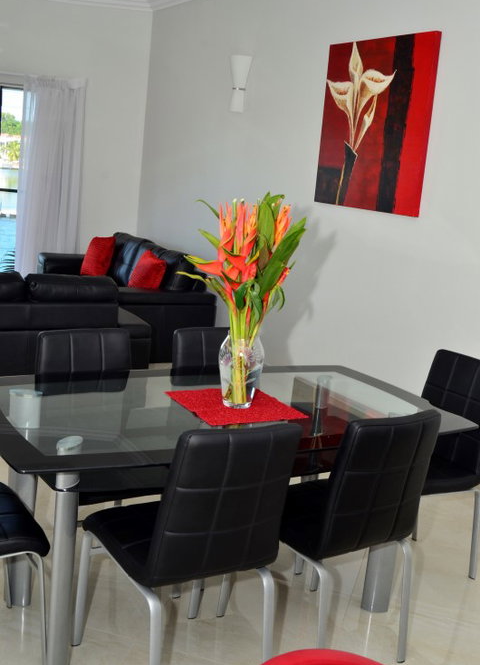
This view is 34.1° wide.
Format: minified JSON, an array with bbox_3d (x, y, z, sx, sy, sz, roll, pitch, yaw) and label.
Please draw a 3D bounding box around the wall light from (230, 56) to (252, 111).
[{"bbox_3d":[0.010,-1.736,5.454,0.120,0.380,0.150,-3,16,-27],"label":"wall light"}]

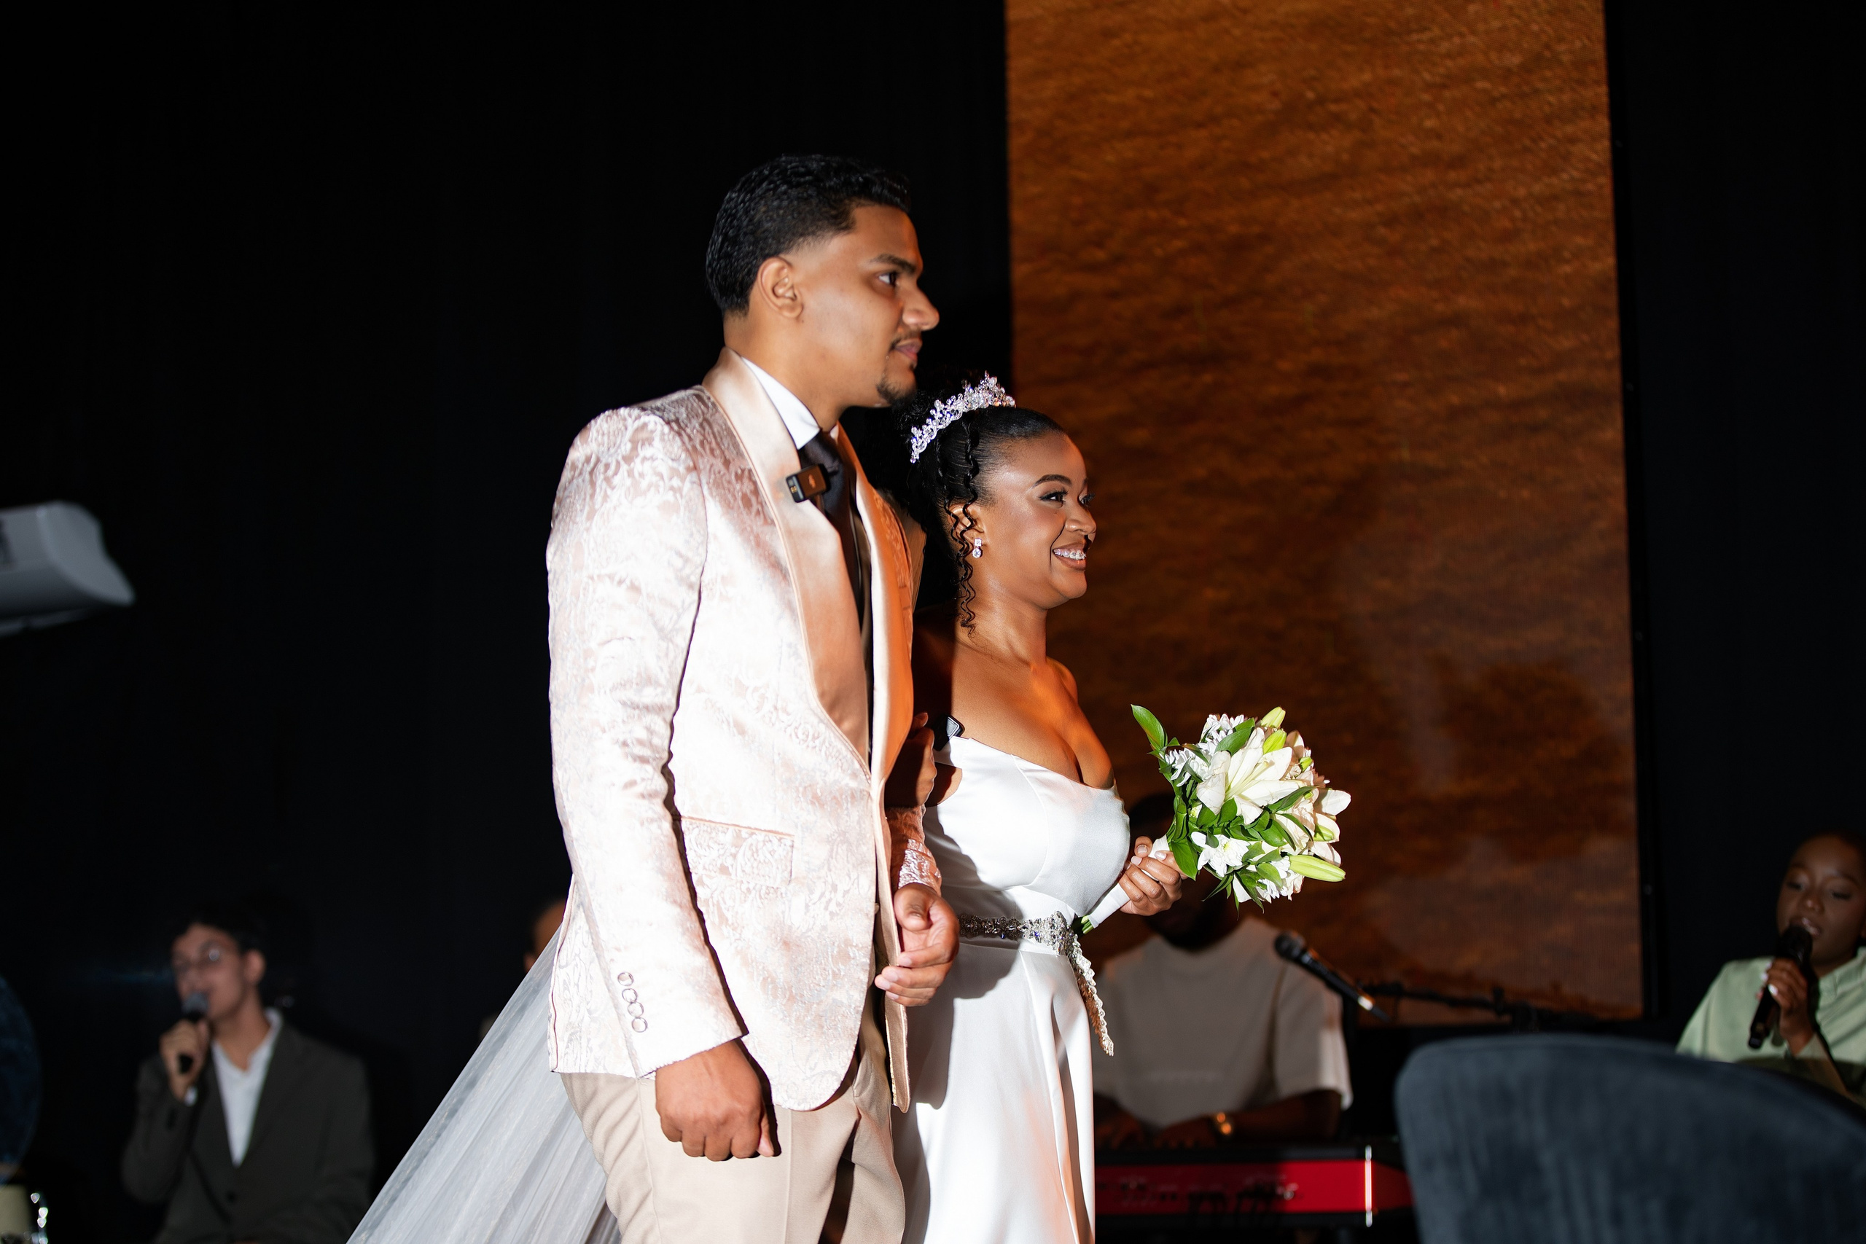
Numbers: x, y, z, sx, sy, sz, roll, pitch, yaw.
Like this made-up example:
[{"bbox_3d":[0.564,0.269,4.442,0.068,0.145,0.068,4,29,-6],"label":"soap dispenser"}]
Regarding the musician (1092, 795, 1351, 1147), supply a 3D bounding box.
[{"bbox_3d":[0.413,0.961,5.986,0.600,1.400,0.780,-5,-10,24],"label":"musician"}]

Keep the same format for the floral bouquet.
[{"bbox_3d":[0.279,0.220,3.950,0.320,0.265,0.235,-35,0,10],"label":"floral bouquet"}]

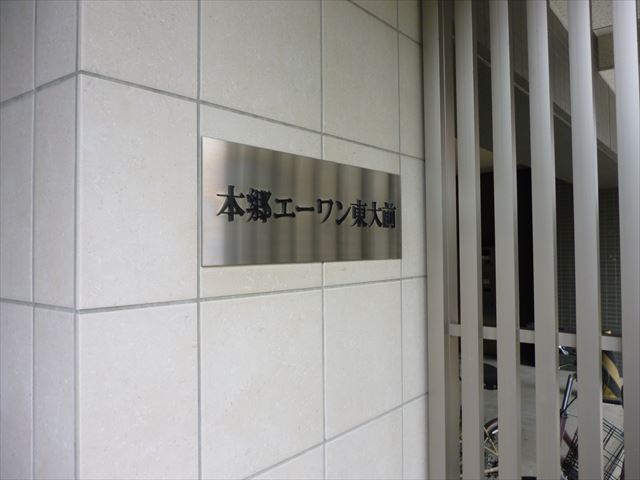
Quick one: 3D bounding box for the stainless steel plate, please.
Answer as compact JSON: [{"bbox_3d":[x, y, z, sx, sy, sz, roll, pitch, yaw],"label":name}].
[{"bbox_3d":[0.017,-0.077,1.371,0.020,0.271,0.786,-1,-1,40],"label":"stainless steel plate"}]

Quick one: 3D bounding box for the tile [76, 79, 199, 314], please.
[{"bbox_3d":[-0.338,-0.081,0.980,0.020,0.403,0.245,-1,-1,40],"label":"tile"}]

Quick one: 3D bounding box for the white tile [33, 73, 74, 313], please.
[{"bbox_3d":[-0.472,-0.081,0.942,0.171,0.403,0.020,-1,-1,40],"label":"white tile"}]

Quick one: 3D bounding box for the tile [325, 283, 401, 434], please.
[{"bbox_3d":[0.131,0.331,1.529,0.020,0.403,0.390,-1,-1,40],"label":"tile"}]

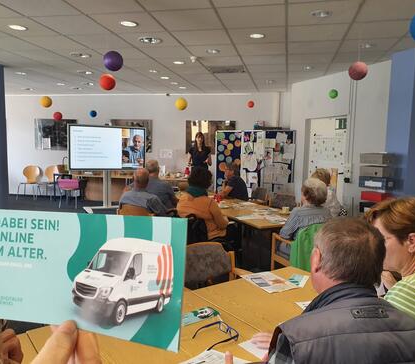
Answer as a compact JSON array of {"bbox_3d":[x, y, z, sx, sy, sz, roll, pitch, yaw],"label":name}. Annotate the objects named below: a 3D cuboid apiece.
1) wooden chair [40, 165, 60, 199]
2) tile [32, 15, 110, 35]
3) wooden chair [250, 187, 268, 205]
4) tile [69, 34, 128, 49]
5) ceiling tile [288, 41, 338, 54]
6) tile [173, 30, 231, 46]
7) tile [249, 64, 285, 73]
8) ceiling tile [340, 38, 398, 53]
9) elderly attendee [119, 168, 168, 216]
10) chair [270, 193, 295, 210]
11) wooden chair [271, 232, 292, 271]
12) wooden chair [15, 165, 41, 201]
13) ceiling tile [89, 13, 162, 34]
[{"bbox_3d":[-3.952,0.017,9.270,0.500,0.810,0.520,0,6,-13],"label":"wooden chair"},{"bbox_3d":[-1.378,-1.624,3.779,0.615,0.030,0.600,3,6,12],"label":"tile"},{"bbox_3d":[0.562,0.498,5.501,0.550,0.810,0.560,-2,7,-30],"label":"wooden chair"},{"bbox_3d":[-1.263,-1.698,4.421,0.620,0.030,0.610,2,6,12],"label":"tile"},{"bbox_3d":[1.276,-1.630,4.412,0.615,0.030,0.600,3,6,12],"label":"ceiling tile"},{"bbox_3d":[-0.047,-1.647,4.160,0.620,0.030,0.610,2,6,12],"label":"tile"},{"bbox_3d":[0.948,-1.803,5.800,0.620,0.030,0.610,2,6,12],"label":"tile"},{"bbox_3d":[1.907,-1.631,4.359,0.620,0.030,0.610,2,6,12],"label":"ceiling tile"},{"bbox_3d":[-0.688,0.412,4.233,0.550,1.190,0.740,3,6,20],"label":"elderly attendee"},{"bbox_3d":[0.745,0.595,4.597,0.570,0.830,0.570,-3,7,-33],"label":"chair"},{"bbox_3d":[0.966,0.741,3.270,0.570,0.830,0.570,-2,7,-25],"label":"wooden chair"},{"bbox_3d":[-4.431,0.020,9.044,0.500,0.800,0.500,0,6,-13],"label":"wooden chair"},{"bbox_3d":[-0.784,-1.612,3.700,0.620,0.030,0.610,2,6,12],"label":"ceiling tile"}]

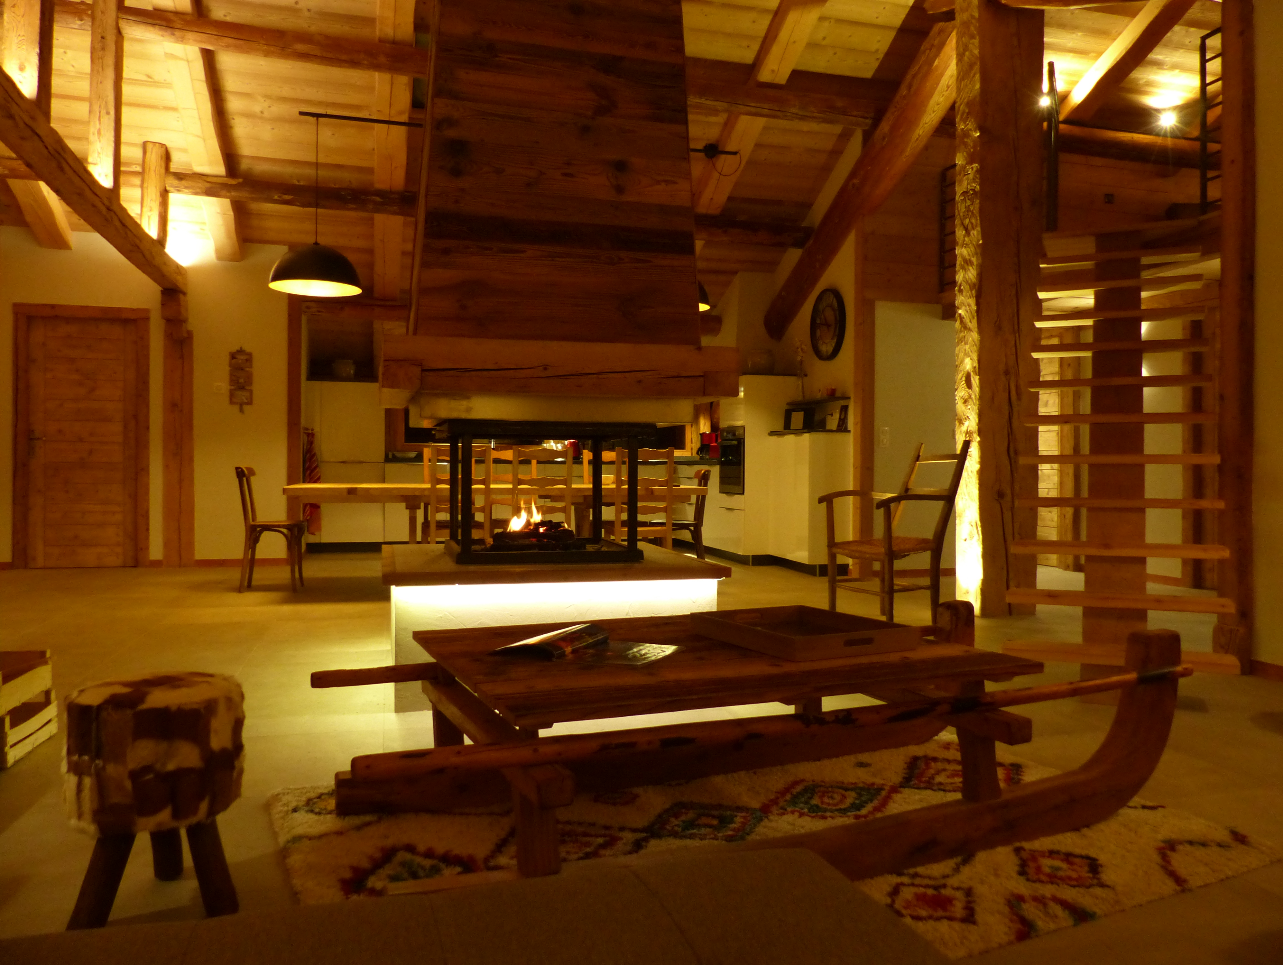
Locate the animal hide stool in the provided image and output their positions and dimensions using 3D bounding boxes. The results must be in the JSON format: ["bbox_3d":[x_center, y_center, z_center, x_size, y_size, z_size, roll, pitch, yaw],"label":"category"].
[{"bbox_3d":[-0.906,0.596,1.740,0.330,0.425,0.330,0,1,-16],"label":"animal hide stool"}]

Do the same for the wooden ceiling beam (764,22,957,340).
[{"bbox_3d":[1.629,-2.102,7.029,0.310,0.310,3.250,0,-26,-16],"label":"wooden ceiling beam"}]

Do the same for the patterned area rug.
[{"bbox_3d":[0.230,0.790,2.162,1.936,0.030,1.370,0,1,-27],"label":"patterned area rug"}]

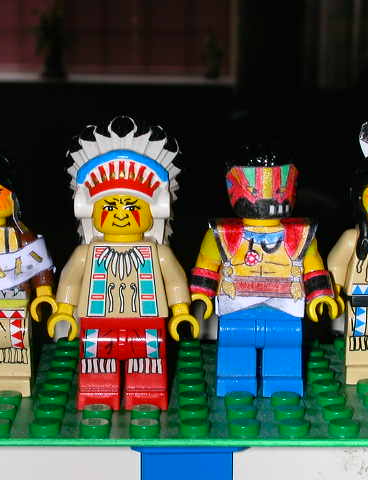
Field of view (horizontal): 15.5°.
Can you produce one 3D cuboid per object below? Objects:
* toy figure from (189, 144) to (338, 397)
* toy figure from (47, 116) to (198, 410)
[{"bbox_3d":[0.014,0.005,0.237,0.025,0.044,0.015,0,9,-1],"label":"toy figure"},{"bbox_3d":[-0.010,0.004,0.229,0.025,0.049,0.017,0,9,-1],"label":"toy figure"}]

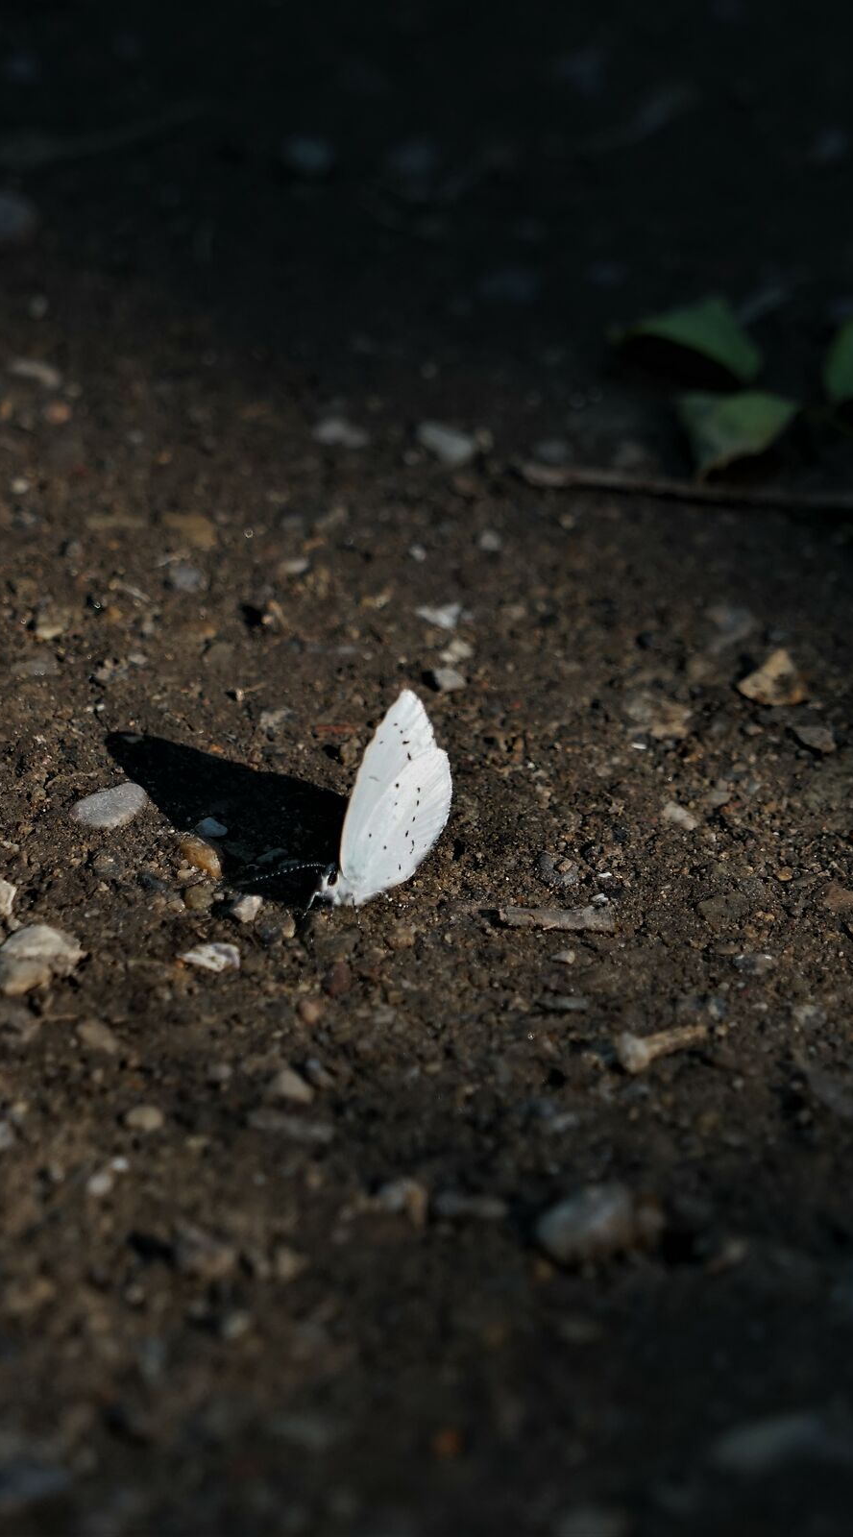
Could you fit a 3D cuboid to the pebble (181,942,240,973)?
[{"bbox_3d":[-0.015,0.013,1.051,0.004,0.002,0.003,5,33,0],"label":"pebble"}]

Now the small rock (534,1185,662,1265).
[{"bbox_3d":[0.011,0.030,1.025,0.008,0.005,0.006,5,33,0],"label":"small rock"}]

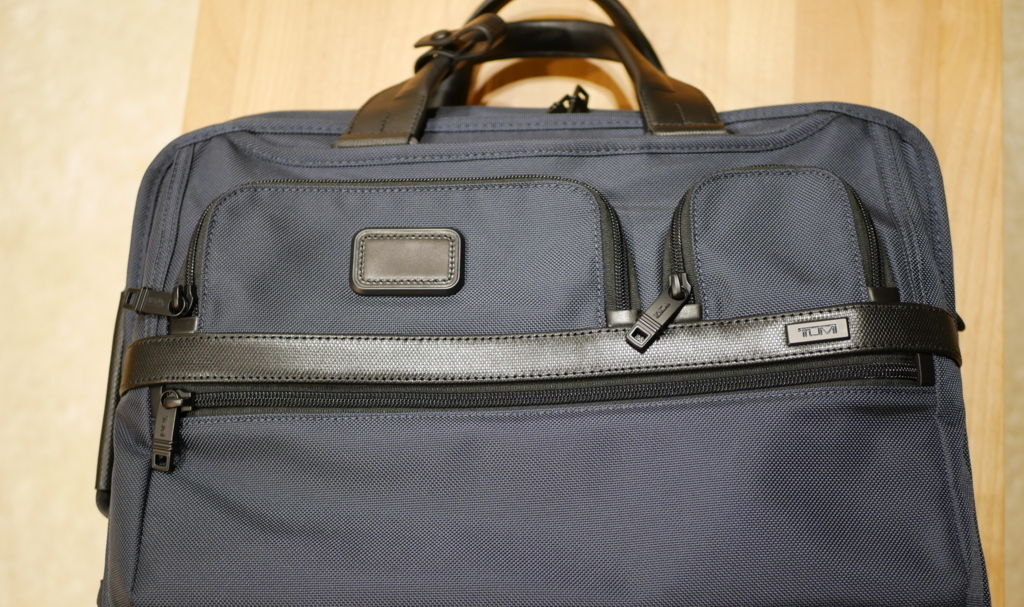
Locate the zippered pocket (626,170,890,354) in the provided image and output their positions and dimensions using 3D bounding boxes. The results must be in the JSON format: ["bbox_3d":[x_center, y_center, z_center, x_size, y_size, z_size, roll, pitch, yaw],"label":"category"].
[{"bbox_3d":[0.125,-0.022,0.748,0.131,0.028,0.090,-1,73,0],"label":"zippered pocket"}]

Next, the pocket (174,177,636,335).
[{"bbox_3d":[-0.053,-0.024,0.749,0.232,0.026,0.078,-1,73,0],"label":"pocket"}]

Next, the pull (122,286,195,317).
[{"bbox_3d":[-0.179,-0.001,0.751,0.038,0.014,0.015,-1,73,0],"label":"pull"}]

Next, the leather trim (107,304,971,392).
[{"bbox_3d":[0.013,0.022,0.738,0.415,0.030,0.032,-1,73,0],"label":"leather trim"}]

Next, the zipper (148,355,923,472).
[{"bbox_3d":[0.013,0.054,0.725,0.380,0.020,0.048,-1,73,0],"label":"zipper"}]

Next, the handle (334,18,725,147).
[{"bbox_3d":[0.009,-0.112,0.757,0.198,0.052,0.058,-1,73,0],"label":"handle"}]

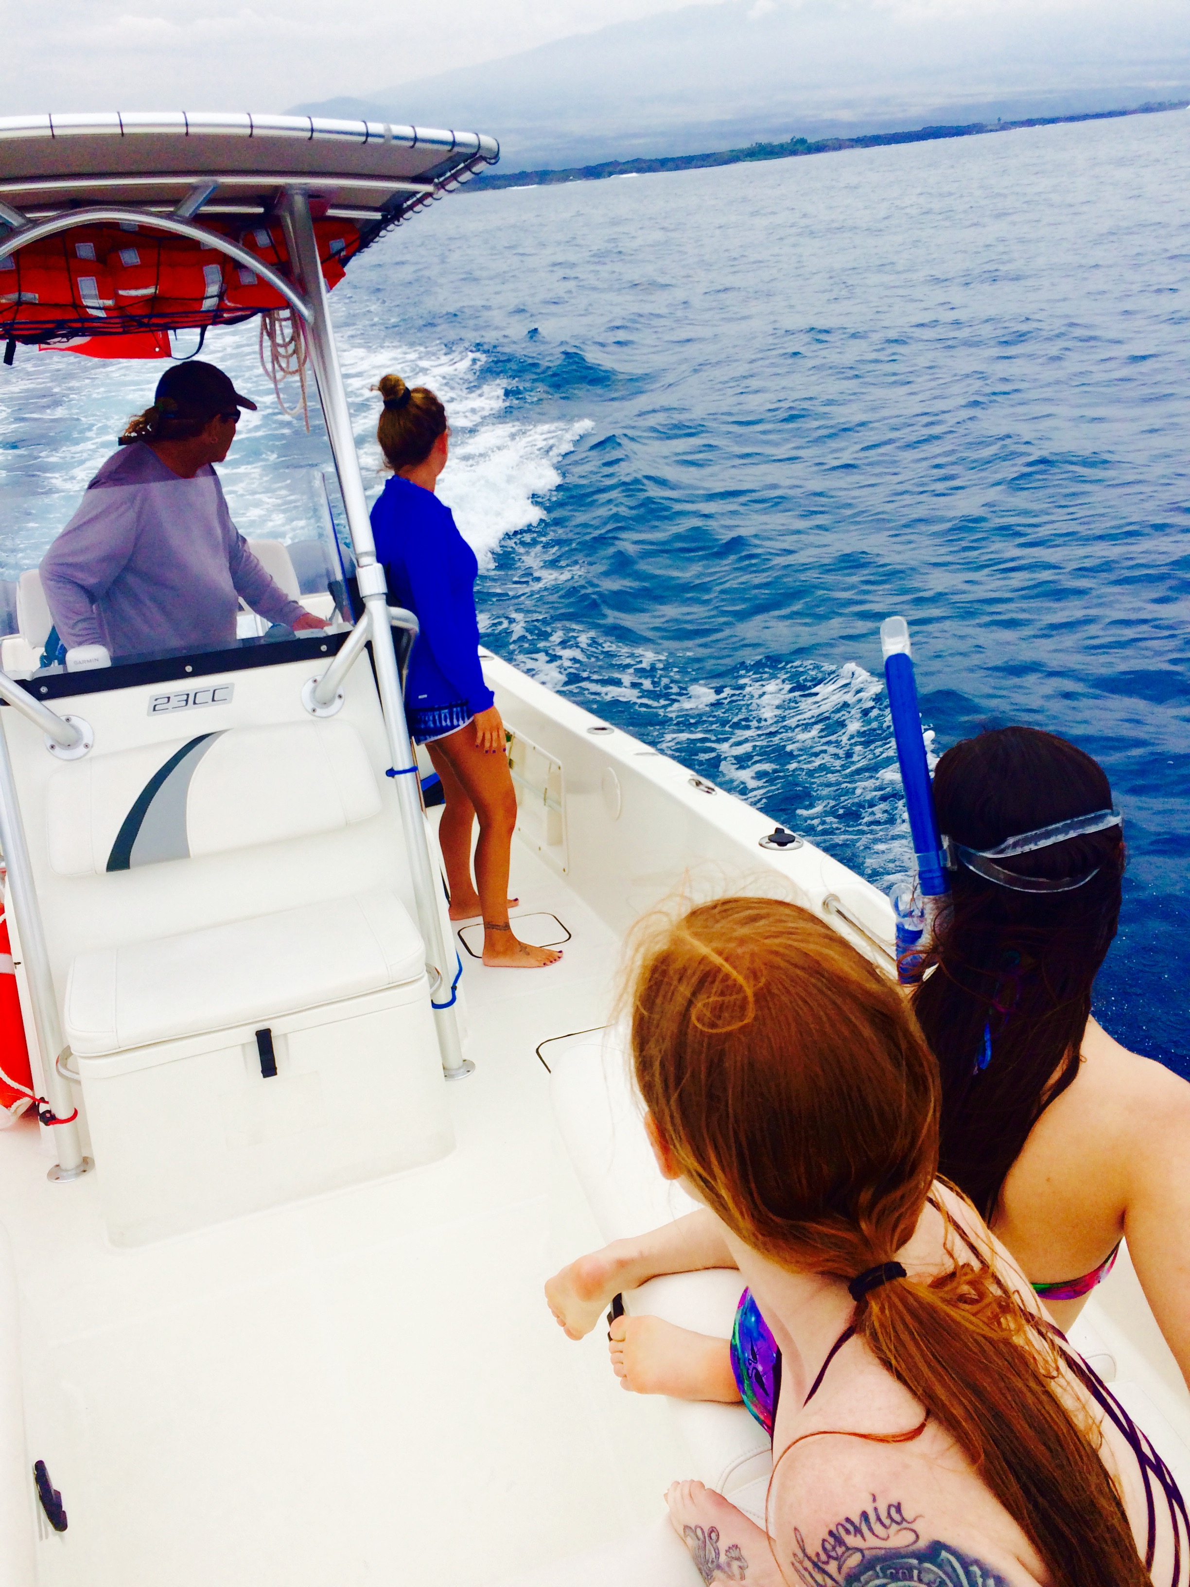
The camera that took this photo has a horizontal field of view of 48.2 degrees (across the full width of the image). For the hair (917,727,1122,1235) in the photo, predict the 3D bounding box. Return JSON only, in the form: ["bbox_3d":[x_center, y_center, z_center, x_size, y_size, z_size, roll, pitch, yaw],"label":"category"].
[{"bbox_3d":[0.391,0.152,1.240,0.190,0.470,0.210,-2,23,2],"label":"hair"}]

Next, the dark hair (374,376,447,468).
[{"bbox_3d":[-0.473,-0.947,3.390,0.175,0.250,0.200,9,33,35],"label":"dark hair"}]

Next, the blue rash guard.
[{"bbox_3d":[-0.442,-0.535,3.600,0.310,0.640,0.400,-17,27,-22],"label":"blue rash guard"}]

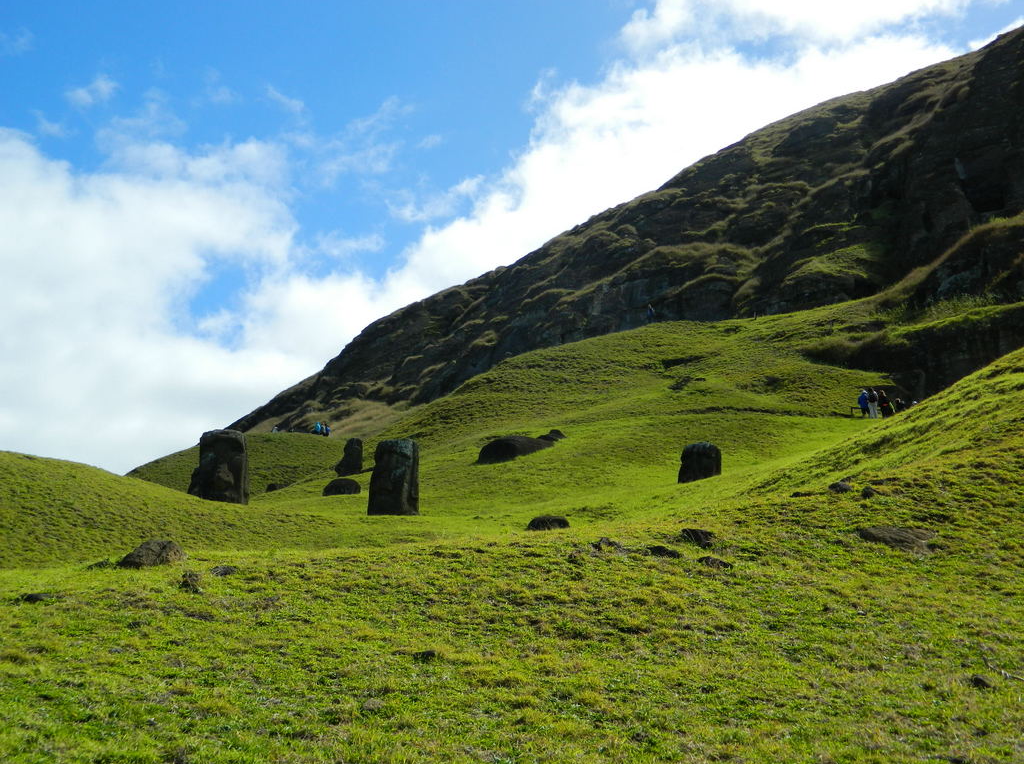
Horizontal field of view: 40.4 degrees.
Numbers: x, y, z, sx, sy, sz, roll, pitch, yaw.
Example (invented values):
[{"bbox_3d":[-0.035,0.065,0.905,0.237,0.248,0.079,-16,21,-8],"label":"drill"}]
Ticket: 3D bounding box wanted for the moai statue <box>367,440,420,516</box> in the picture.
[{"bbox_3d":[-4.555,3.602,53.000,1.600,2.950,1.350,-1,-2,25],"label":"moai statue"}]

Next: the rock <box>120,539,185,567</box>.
[{"bbox_3d":[-5.172,2.481,20.000,0.920,0.370,0.700,0,-2,-11],"label":"rock"}]

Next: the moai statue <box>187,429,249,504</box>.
[{"bbox_3d":[-11.419,3.282,54.000,2.150,3.000,1.500,0,-2,-6],"label":"moai statue"}]

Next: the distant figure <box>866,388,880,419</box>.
[{"bbox_3d":[20.281,1.206,78.000,0.520,1.700,0.380,0,-2,18],"label":"distant figure"}]

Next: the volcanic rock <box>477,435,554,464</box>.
[{"bbox_3d":[0.161,3.107,64.000,3.200,1.150,1.700,1,-2,-21],"label":"volcanic rock"}]

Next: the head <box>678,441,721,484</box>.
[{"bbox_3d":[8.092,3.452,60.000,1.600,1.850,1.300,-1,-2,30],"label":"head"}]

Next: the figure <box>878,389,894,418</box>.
[{"bbox_3d":[21.011,1.290,78.000,0.580,1.650,0.420,-1,-2,24],"label":"figure"}]

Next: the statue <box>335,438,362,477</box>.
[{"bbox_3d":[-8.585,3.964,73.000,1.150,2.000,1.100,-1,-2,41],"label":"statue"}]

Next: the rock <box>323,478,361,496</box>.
[{"bbox_3d":[-7.603,4.705,62.000,1.650,0.800,1.200,0,-2,-6],"label":"rock"}]

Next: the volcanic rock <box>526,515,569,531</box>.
[{"bbox_3d":[0.970,3.868,38.000,1.150,0.500,0.850,0,-2,0],"label":"volcanic rock"}]

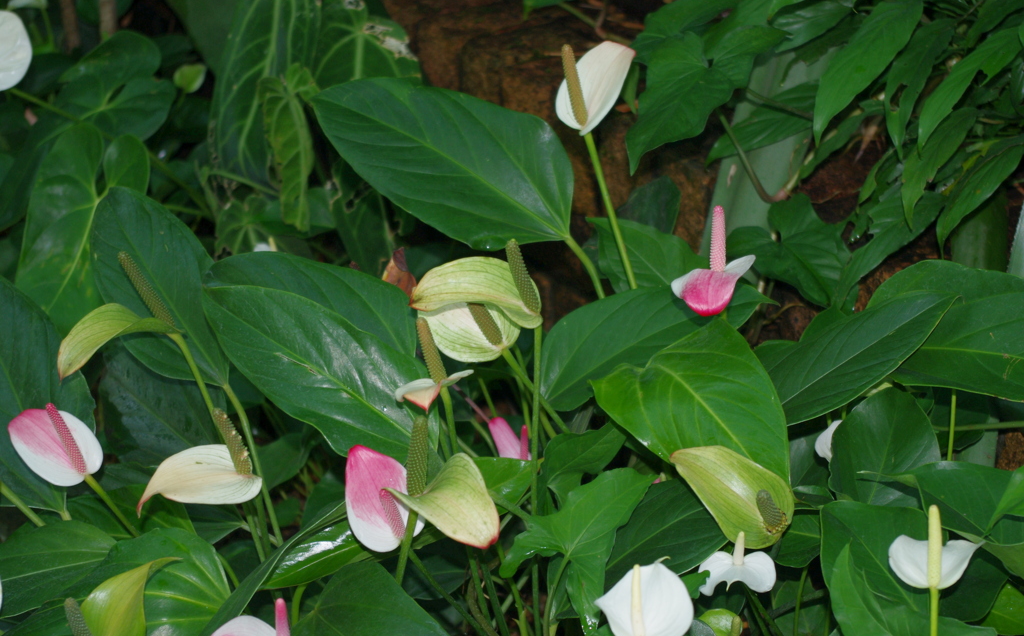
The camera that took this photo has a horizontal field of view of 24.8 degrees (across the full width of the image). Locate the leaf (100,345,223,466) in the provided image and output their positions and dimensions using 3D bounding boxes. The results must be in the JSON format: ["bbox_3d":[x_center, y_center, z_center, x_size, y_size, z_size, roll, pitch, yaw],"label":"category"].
[{"bbox_3d":[-0.293,0.078,1.960,0.160,0.030,0.100,41,61,19],"label":"leaf"}]

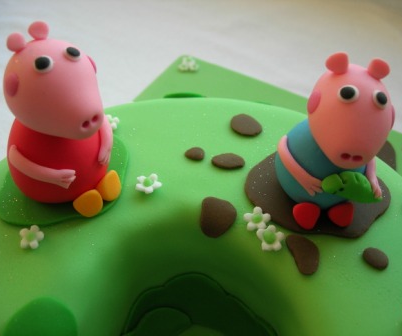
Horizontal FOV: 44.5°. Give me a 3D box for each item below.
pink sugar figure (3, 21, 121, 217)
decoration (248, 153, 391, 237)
[{"bbox_3d":[-0.058,-0.018,0.197,0.047,0.077,0.043,35,54,27],"label":"pink sugar figure"},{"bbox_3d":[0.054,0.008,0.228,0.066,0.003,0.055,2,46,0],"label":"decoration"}]

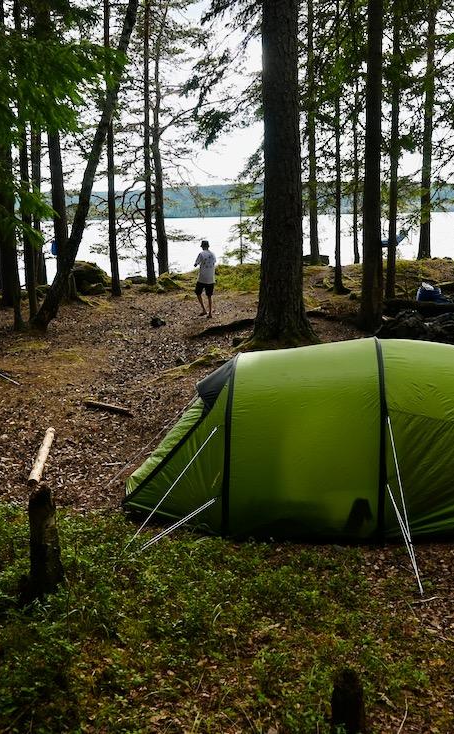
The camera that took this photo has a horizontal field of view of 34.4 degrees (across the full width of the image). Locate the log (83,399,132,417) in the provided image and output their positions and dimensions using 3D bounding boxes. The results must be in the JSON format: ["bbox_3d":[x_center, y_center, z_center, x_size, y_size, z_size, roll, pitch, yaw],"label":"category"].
[{"bbox_3d":[-1.414,0.481,8.718,0.886,0.070,0.080,9,16,42],"label":"log"}]

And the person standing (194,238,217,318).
[{"bbox_3d":[-0.488,-1.978,16.623,0.500,1.740,0.360,-3,12,-10],"label":"person standing"}]

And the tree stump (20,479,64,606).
[{"bbox_3d":[-1.058,0.997,4.160,0.200,0.640,0.200,-1,12,0],"label":"tree stump"}]

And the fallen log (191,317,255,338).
[{"bbox_3d":[-0.048,-0.814,14.827,0.200,0.160,2.079,8,15,37],"label":"fallen log"}]

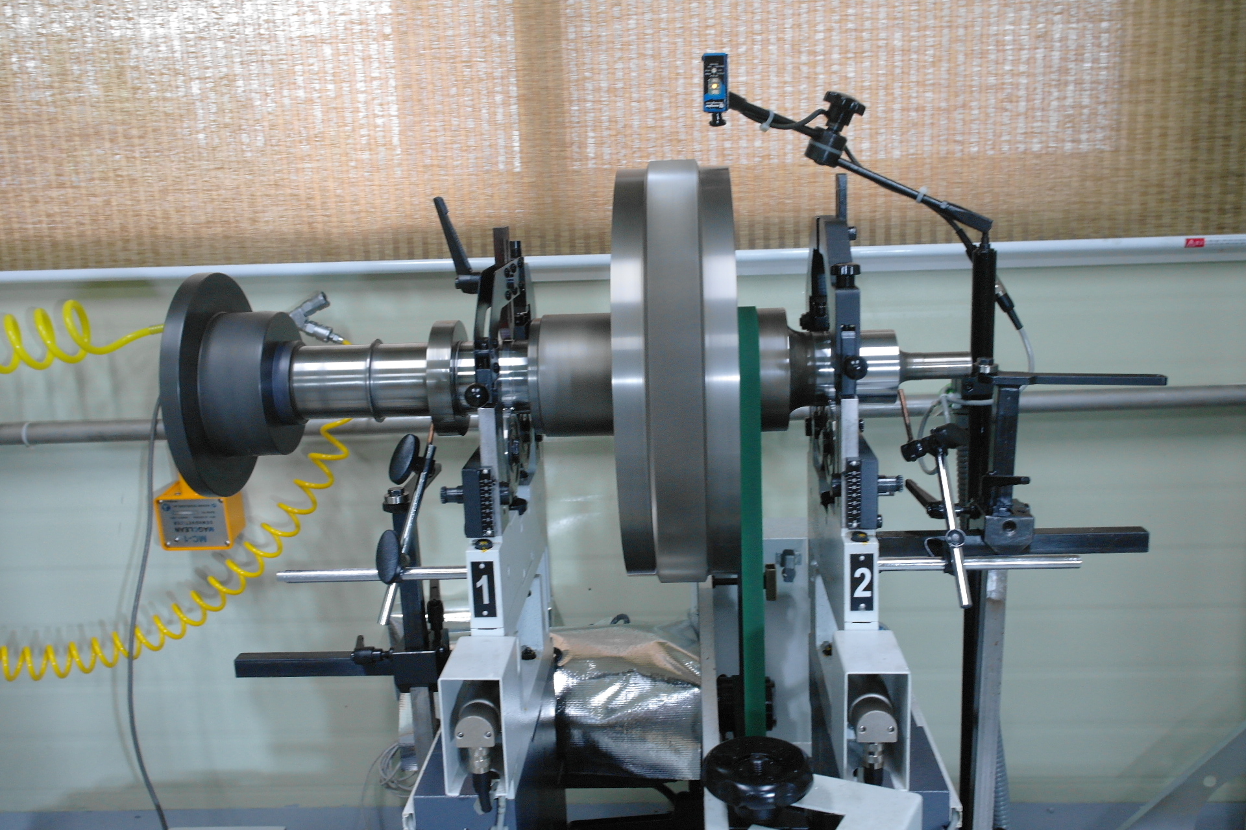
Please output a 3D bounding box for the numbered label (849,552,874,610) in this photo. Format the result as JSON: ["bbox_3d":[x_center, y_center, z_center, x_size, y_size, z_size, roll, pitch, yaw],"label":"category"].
[{"bbox_3d":[0.186,0.131,0.892,0.018,0.047,0.002,-2,12,3],"label":"numbered label"}]

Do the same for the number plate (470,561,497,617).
[{"bbox_3d":[-0.111,0.139,0.910,0.018,0.047,0.002,-2,12,3],"label":"number plate"}]

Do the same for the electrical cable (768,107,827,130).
[{"bbox_3d":[0.155,-0.267,1.025,0.053,0.021,0.015,-2,12,3],"label":"electrical cable"}]

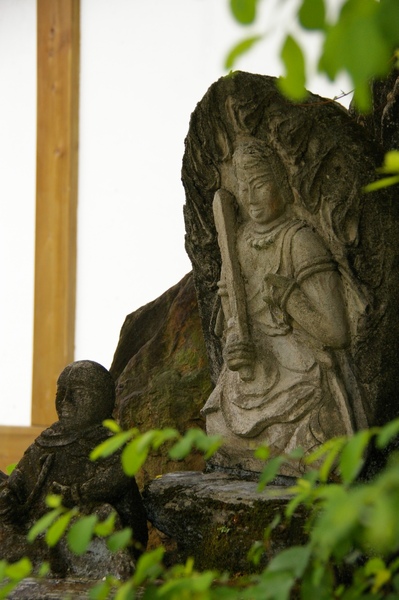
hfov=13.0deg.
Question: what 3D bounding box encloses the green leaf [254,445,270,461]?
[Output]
[{"bbox_3d":[0.074,0.179,2.050,0.018,0.020,0.016,0,-17,0],"label":"green leaf"}]

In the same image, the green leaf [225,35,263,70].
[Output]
[{"bbox_3d":[0.048,-0.269,1.900,0.016,0.051,0.018,45,-6,26],"label":"green leaf"}]

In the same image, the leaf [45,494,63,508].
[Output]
[{"bbox_3d":[-0.175,0.242,2.100,0.020,0.019,0.016,16,-17,6],"label":"leaf"}]

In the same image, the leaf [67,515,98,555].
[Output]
[{"bbox_3d":[-0.141,0.282,2.100,0.030,0.052,0.014,26,-9,7],"label":"leaf"}]

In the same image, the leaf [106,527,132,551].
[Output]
[{"bbox_3d":[-0.096,0.289,2.100,0.023,0.036,0.014,42,-9,15],"label":"leaf"}]

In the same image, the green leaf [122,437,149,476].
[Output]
[{"bbox_3d":[-0.077,0.188,2.100,0.029,0.050,0.014,20,-9,6],"label":"green leaf"}]

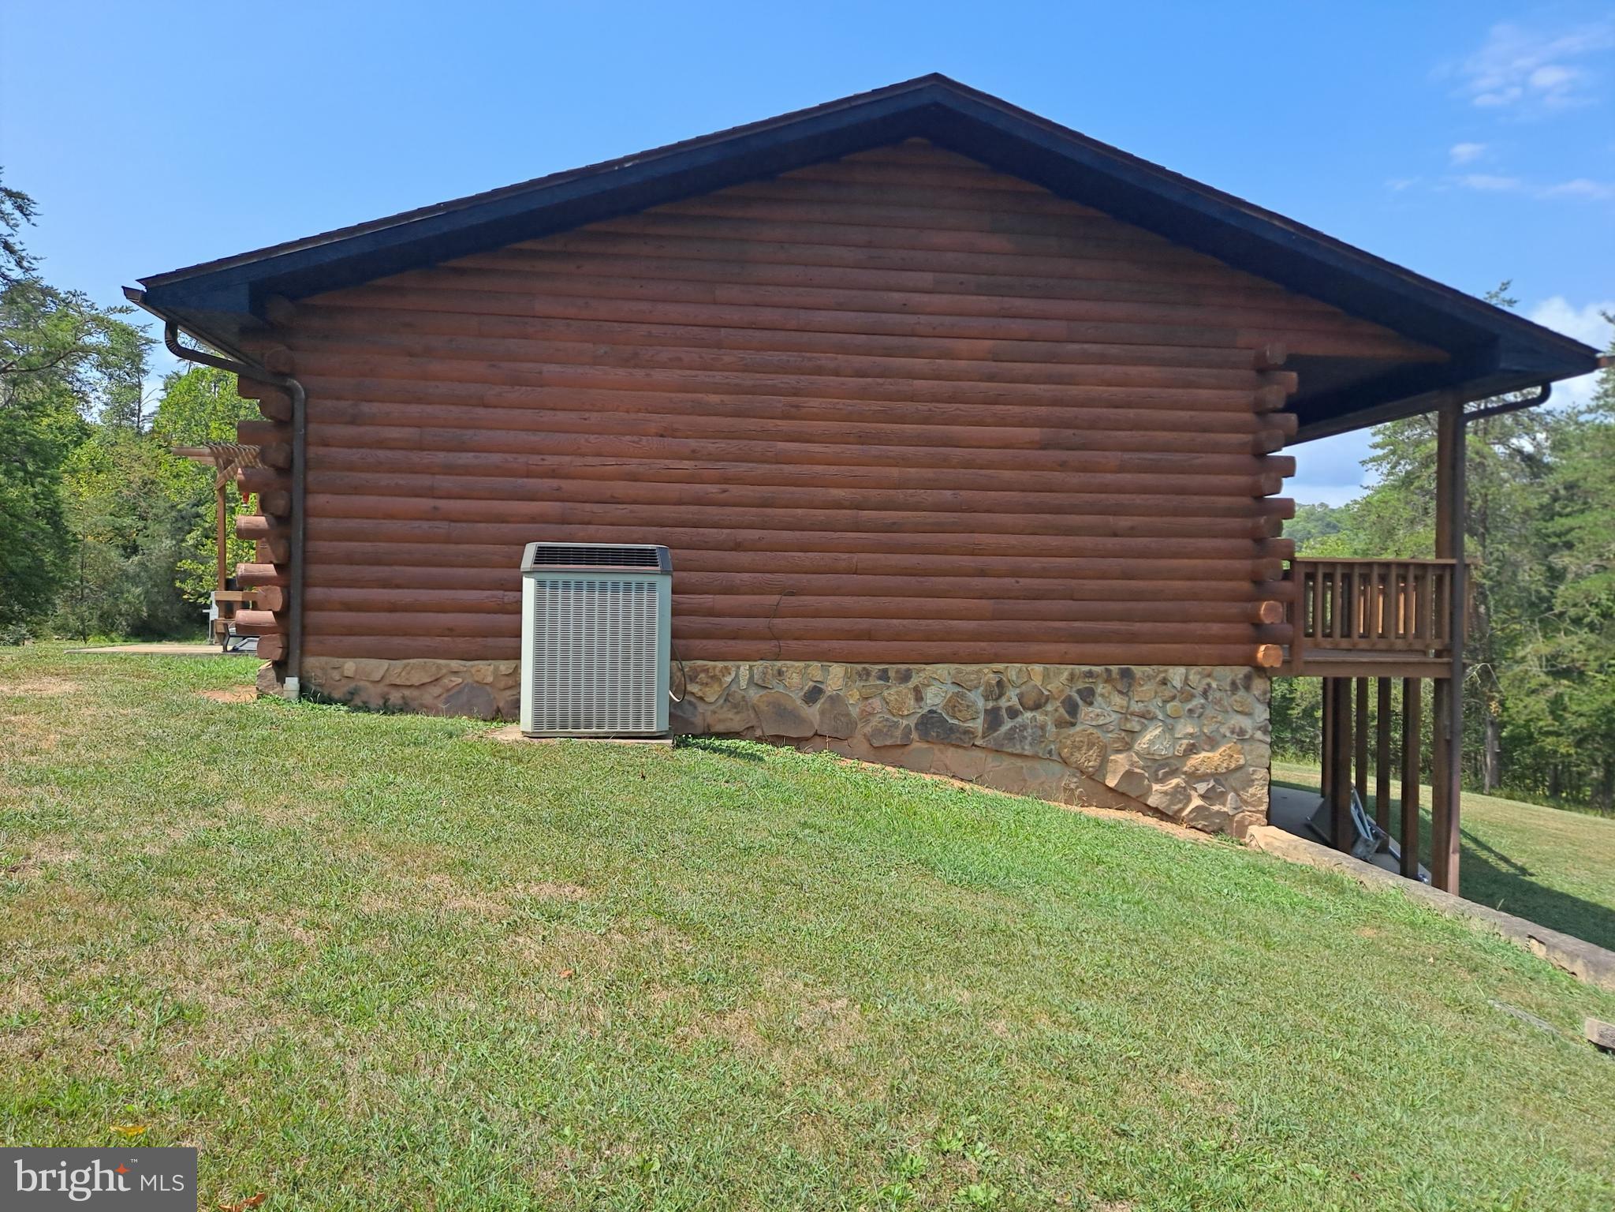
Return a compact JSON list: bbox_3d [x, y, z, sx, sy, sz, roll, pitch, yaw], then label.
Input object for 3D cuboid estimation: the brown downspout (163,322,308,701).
[{"bbox_3d":[-4.075,-0.681,8.307,1.059,2.696,0.340,1,0,-8],"label":"brown downspout"}]

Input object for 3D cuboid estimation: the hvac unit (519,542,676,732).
[{"bbox_3d":[-1.363,0.205,7.689,0.940,1.200,0.880,1,0,-8],"label":"hvac unit"}]

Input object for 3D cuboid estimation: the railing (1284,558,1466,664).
[{"bbox_3d":[4.655,0.029,9.521,1.590,0.839,0.130,1,0,-8],"label":"railing"}]

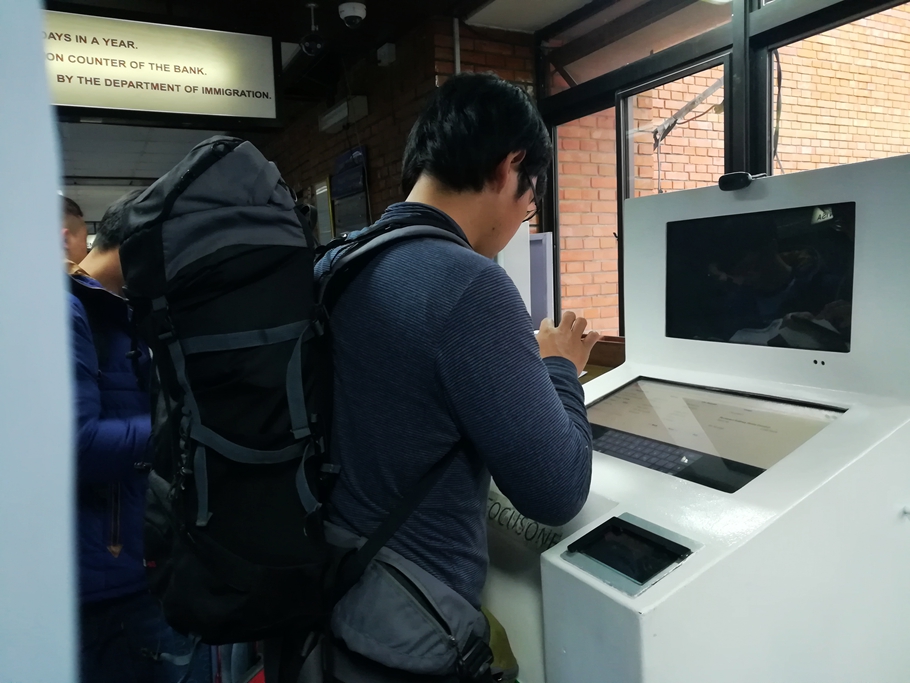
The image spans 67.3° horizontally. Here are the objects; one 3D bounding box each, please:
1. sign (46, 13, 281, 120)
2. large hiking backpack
[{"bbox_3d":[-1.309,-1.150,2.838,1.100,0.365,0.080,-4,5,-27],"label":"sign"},{"bbox_3d":[-0.276,0.063,1.000,0.360,0.670,0.350,-5,5,-33],"label":"large hiking backpack"}]

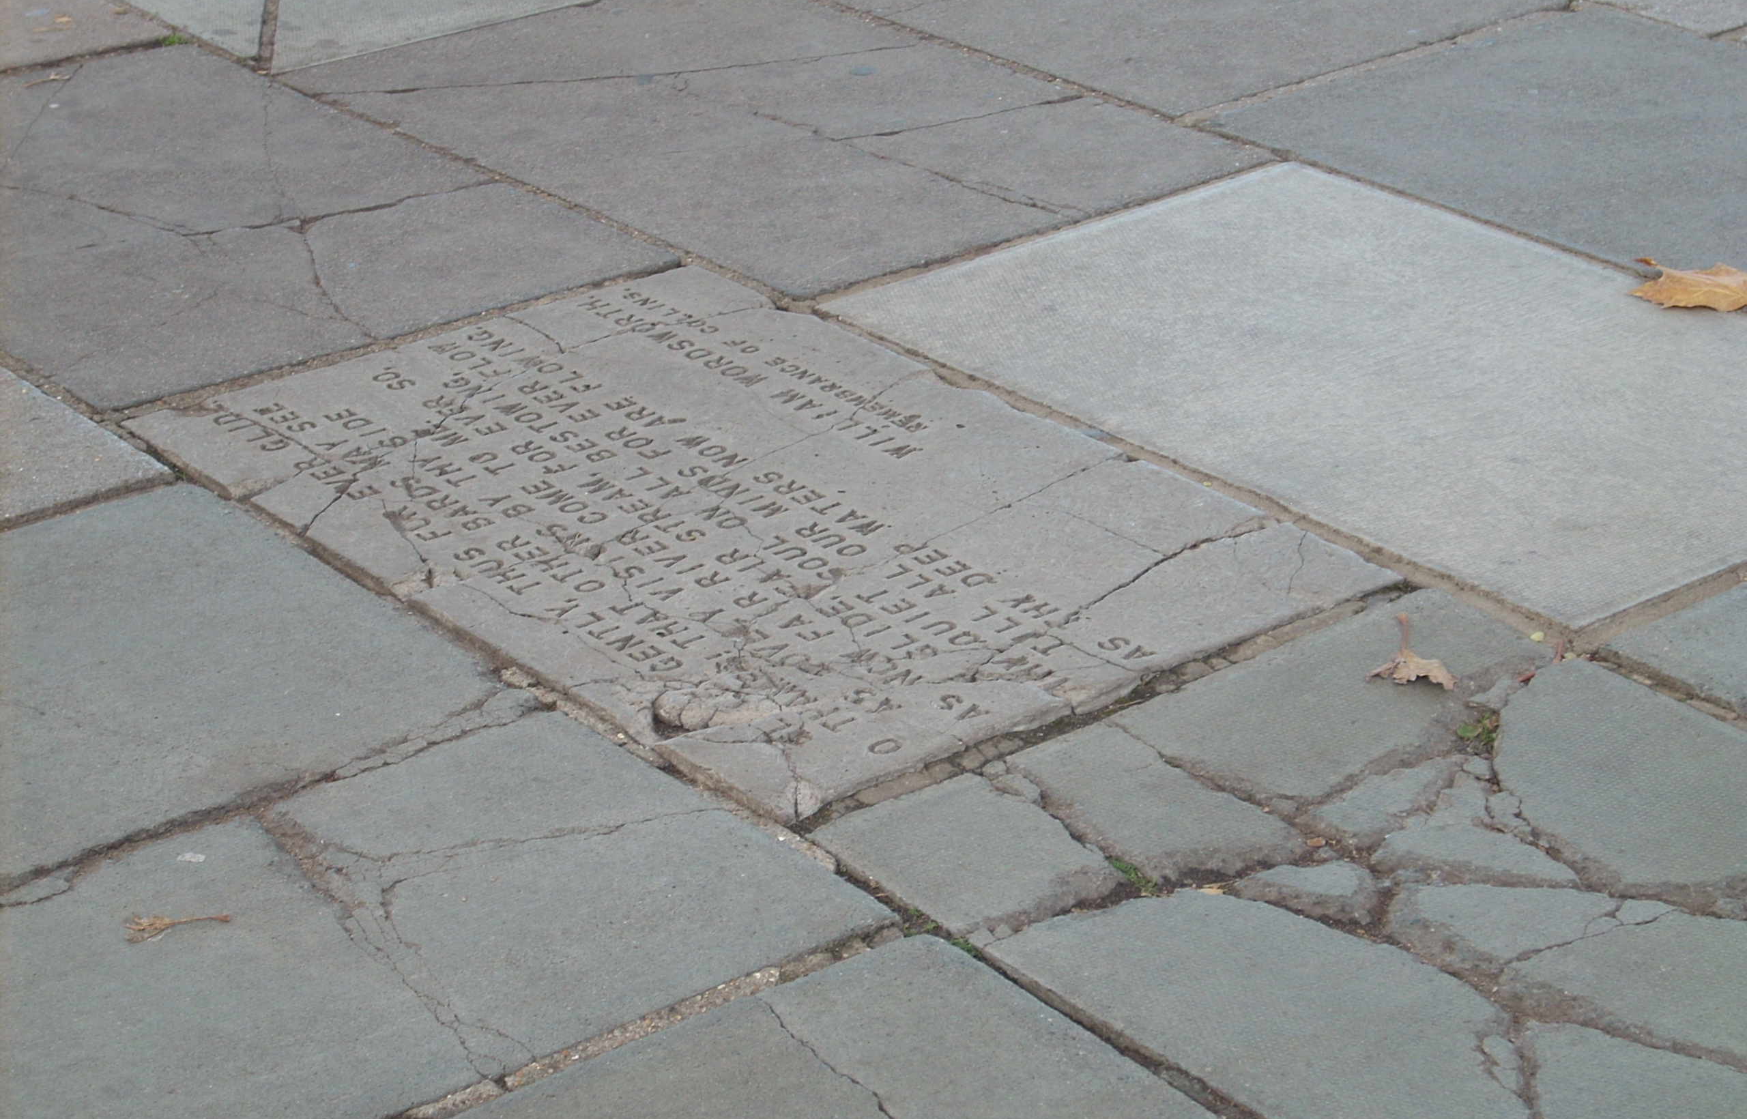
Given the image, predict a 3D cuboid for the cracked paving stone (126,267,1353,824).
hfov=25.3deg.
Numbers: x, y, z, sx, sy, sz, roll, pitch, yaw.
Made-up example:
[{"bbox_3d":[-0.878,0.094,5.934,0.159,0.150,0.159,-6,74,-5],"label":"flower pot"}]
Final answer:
[{"bbox_3d":[-0.113,-0.027,3.207,0.622,0.050,0.954,-19,30,-35],"label":"cracked paving stone"}]

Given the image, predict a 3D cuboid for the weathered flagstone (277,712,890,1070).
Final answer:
[{"bbox_3d":[-0.226,0.236,2.628,0.305,0.050,0.400,-19,30,-35],"label":"weathered flagstone"}]

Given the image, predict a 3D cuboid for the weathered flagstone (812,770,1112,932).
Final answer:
[{"bbox_3d":[0.073,0.220,2.657,0.155,0.050,0.194,-19,30,-35],"label":"weathered flagstone"}]

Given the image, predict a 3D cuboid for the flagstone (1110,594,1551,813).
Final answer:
[{"bbox_3d":[0.358,0.118,2.877,0.376,0.050,0.185,-19,30,-35],"label":"flagstone"}]

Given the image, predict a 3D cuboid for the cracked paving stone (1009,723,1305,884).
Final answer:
[{"bbox_3d":[0.190,0.195,2.709,0.127,0.050,0.224,-19,30,-35],"label":"cracked paving stone"}]

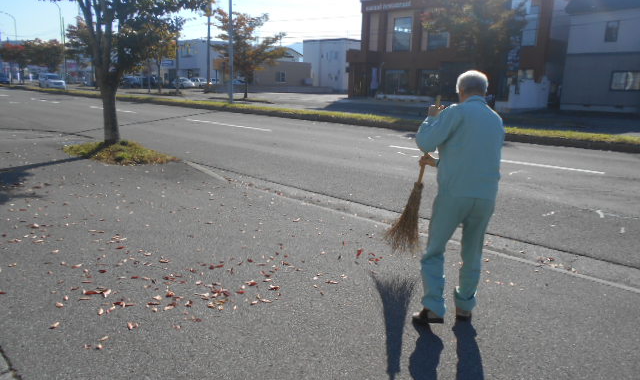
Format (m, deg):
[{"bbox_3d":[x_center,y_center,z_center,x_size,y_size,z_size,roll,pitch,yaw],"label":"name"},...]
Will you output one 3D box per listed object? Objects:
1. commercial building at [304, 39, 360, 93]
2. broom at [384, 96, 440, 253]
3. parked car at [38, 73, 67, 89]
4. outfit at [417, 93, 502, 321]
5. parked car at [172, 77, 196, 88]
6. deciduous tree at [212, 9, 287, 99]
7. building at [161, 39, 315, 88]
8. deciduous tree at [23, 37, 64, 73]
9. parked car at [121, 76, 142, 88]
[{"bbox_3d":[2.900,-14.584,56.459,6.500,5.650,7.000,12,18,42],"label":"commercial building"},{"bbox_3d":[0.742,-0.047,3.637,0.360,1.490,0.270,-1,39,-6],"label":"broom"},{"bbox_3d":[-30.671,-12.302,55.149,4.400,1.780,1.750,12,18,41],"label":"parked car"},{"bbox_3d":[0.901,0.133,3.135,0.490,1.460,0.420,-3,14,-11],"label":"outfit"},{"bbox_3d":[-16.781,-13.190,59.563,1.690,1.490,4.000,-11,17,-40],"label":"parked car"},{"bbox_3d":[-4.802,-9.224,32.757,4.900,6.000,4.900,0,13,0],"label":"deciduous tree"},{"bbox_3d":[-13.226,-20.098,78.045,11.200,6.300,21.200,12,18,41],"label":"building"},{"bbox_3d":[-36.007,-16.647,62.409,4.800,6.200,4.800,12,18,41],"label":"deciduous tree"},{"bbox_3d":[-22.750,-12.975,57.555,4.200,1.550,1.720,12,18,41],"label":"parked car"}]

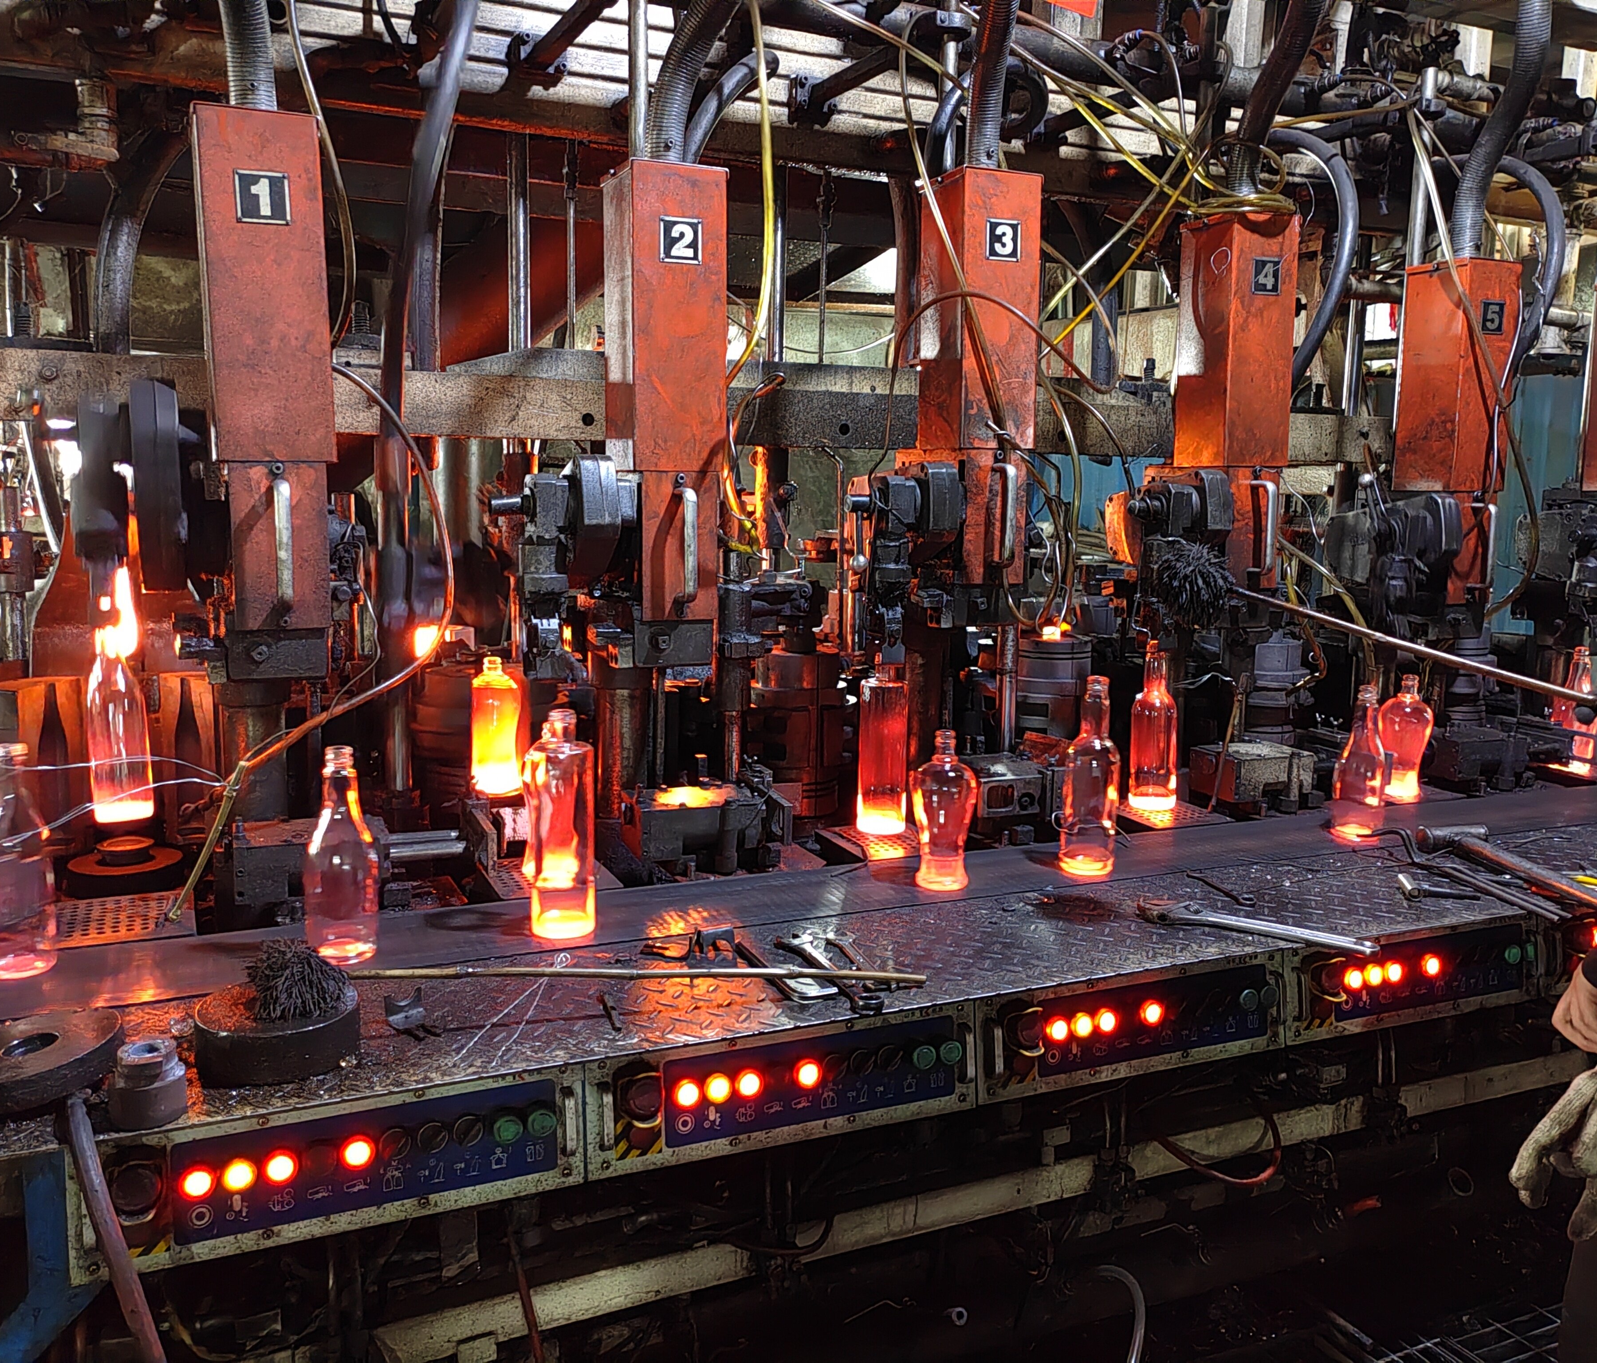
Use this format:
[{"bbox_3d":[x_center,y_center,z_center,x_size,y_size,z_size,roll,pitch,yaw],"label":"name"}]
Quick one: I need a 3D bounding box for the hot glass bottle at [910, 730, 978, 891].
[{"bbox_3d":[0.198,0.174,1.943,0.090,0.217,0.090,1,8,0],"label":"hot glass bottle"}]

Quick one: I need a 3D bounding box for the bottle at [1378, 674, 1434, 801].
[{"bbox_3d":[1.100,0.099,2.574,0.090,0.222,0.090,-3,9,-25],"label":"bottle"}]

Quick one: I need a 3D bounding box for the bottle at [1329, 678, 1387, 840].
[{"bbox_3d":[1.006,0.141,2.522,0.088,0.268,0.088,-3,9,-25],"label":"bottle"}]

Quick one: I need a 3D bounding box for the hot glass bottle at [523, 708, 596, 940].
[{"bbox_3d":[-0.317,0.189,1.911,0.083,0.299,0.083,-3,9,-25],"label":"hot glass bottle"}]

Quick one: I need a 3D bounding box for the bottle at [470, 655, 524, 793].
[{"bbox_3d":[-0.469,0.068,2.208,0.077,0.212,0.077,-3,9,-25],"label":"bottle"}]

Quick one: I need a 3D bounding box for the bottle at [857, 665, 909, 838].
[{"bbox_3d":[0.148,0.110,2.441,0.085,0.294,0.085,1,8,0],"label":"bottle"}]

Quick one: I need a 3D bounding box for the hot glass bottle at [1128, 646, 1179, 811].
[{"bbox_3d":[0.615,0.079,2.444,0.079,0.279,0.079,1,8,0],"label":"hot glass bottle"}]

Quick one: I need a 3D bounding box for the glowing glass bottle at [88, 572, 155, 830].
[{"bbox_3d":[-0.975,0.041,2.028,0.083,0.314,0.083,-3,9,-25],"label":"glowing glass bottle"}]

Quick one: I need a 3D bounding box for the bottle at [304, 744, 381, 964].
[{"bbox_3d":[-0.519,0.194,1.609,0.081,0.239,0.081,-3,9,-25],"label":"bottle"}]

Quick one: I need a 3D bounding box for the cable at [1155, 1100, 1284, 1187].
[{"bbox_3d":[0.555,0.612,1.870,0.200,0.110,0.050,-3,9,-25],"label":"cable"}]

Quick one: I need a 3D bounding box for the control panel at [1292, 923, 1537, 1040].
[{"bbox_3d":[0.874,0.413,1.993,0.483,0.133,0.070,-3,3,-25],"label":"control panel"}]

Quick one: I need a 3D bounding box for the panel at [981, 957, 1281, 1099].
[{"bbox_3d":[0.435,0.434,1.792,0.483,0.133,0.070,-3,3,-25],"label":"panel"}]

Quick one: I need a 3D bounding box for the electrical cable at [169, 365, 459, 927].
[{"bbox_3d":[-0.672,-0.055,1.961,0.384,0.758,0.200,-3,9,-25],"label":"electrical cable"}]

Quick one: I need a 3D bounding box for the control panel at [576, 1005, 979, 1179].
[{"bbox_3d":[-0.004,0.455,1.591,0.483,0.133,0.070,-3,3,-25],"label":"control panel"}]

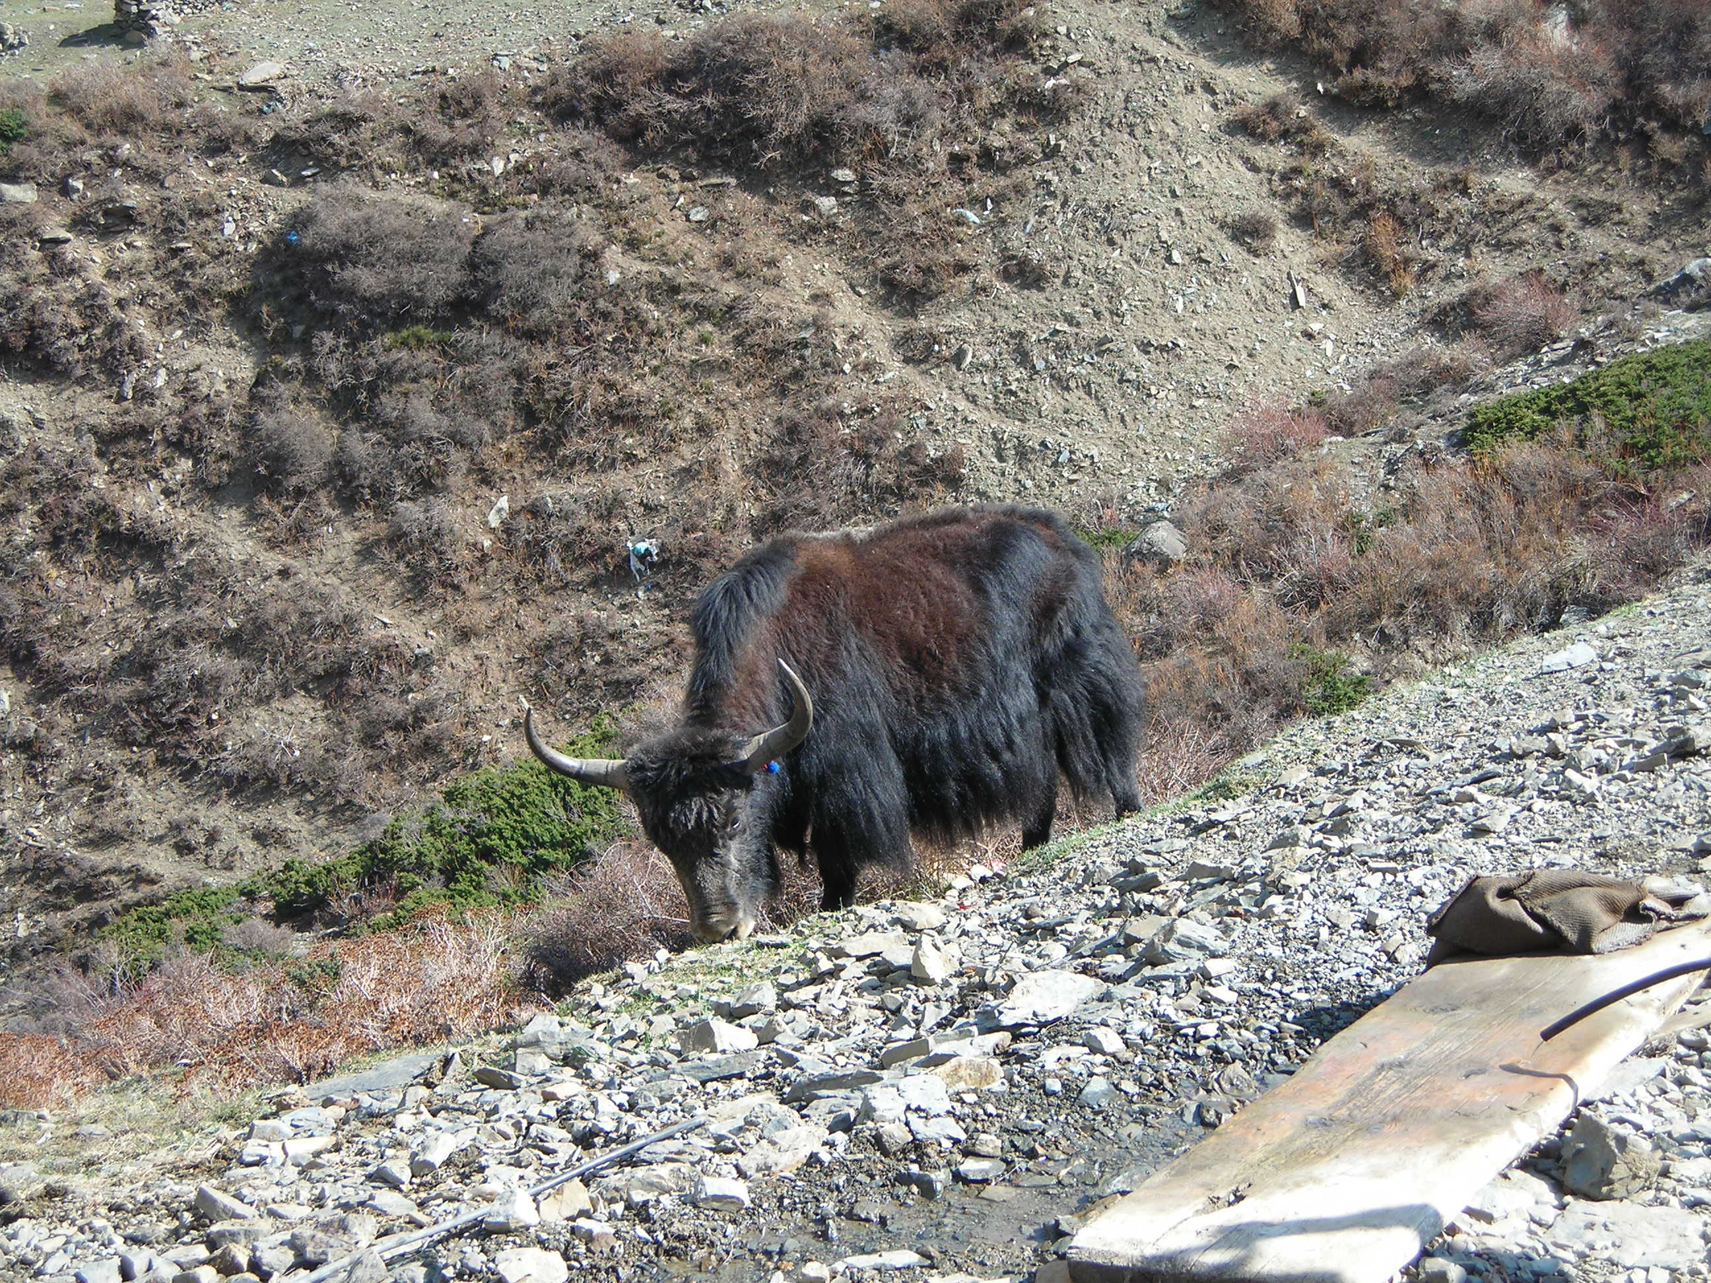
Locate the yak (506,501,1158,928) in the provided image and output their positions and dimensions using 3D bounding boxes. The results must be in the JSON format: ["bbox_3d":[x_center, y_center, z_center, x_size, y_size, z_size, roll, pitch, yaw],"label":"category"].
[{"bbox_3d":[-0.067,0.260,14.400,1.950,1.360,0.920,-8,14,-36],"label":"yak"}]

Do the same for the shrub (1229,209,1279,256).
[{"bbox_3d":[2.920,-2.990,32.500,0.370,0.320,0.360,0,11,0],"label":"shrub"}]

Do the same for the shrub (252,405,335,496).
[{"bbox_3d":[-3.600,-1.220,28.500,0.540,0.520,0.520,0,11,0],"label":"shrub"}]

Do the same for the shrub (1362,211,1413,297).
[{"bbox_3d":[3.890,-2.830,32.500,0.380,0.600,0.380,0,11,0],"label":"shrub"}]

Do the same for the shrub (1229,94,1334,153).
[{"bbox_3d":[3.300,-4.020,34.500,0.780,0.420,0.600,0,11,0],"label":"shrub"}]

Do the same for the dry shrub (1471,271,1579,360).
[{"bbox_3d":[4.650,-2.280,31.000,0.750,0.570,0.700,0,11,0],"label":"dry shrub"}]

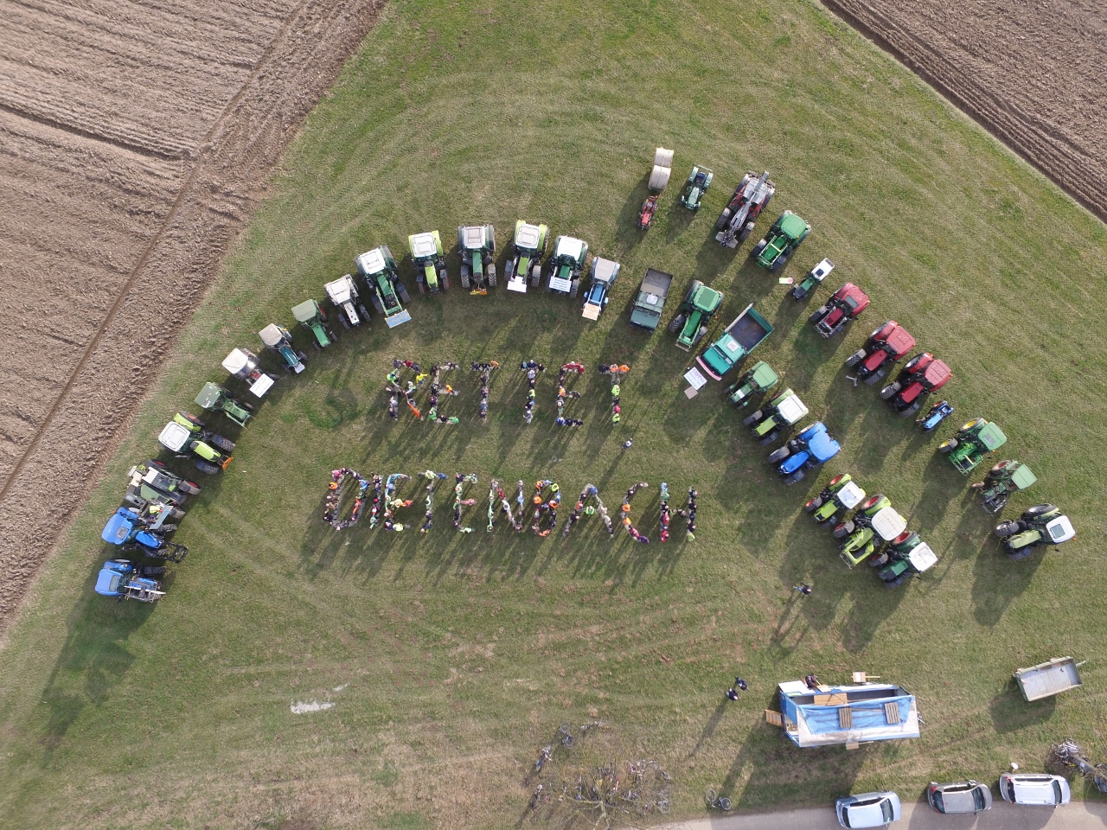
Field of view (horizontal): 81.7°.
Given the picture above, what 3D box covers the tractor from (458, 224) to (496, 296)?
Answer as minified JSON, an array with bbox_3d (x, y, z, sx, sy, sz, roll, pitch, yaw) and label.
[{"bbox_3d":[-5.339,-10.898,44.153,2.550,2.950,5.100,-3,80,-1],"label":"tractor"}]

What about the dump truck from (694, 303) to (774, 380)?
[{"bbox_3d":[12.376,-4.930,43.352,5.050,2.650,2.200,-43,83,-7],"label":"dump truck"}]

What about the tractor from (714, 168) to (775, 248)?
[{"bbox_3d":[13.465,-14.509,44.804,2.450,3.000,5.600,30,82,5],"label":"tractor"}]

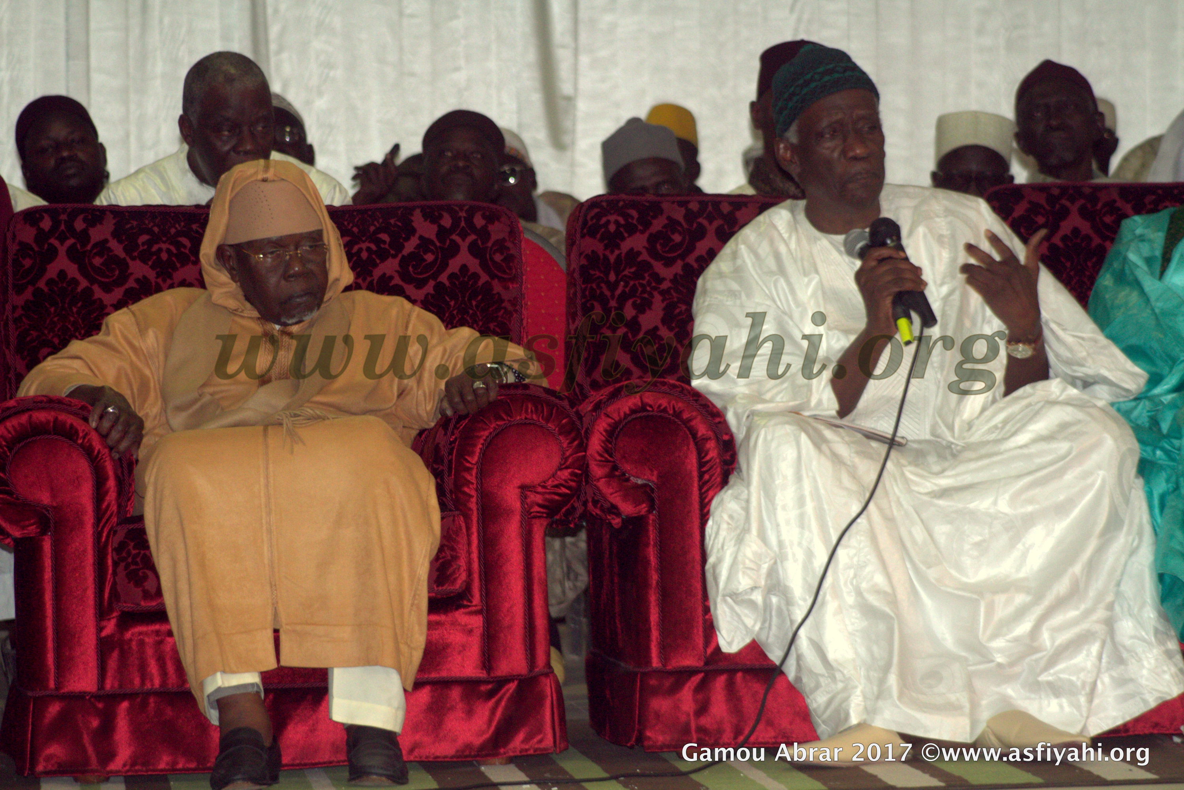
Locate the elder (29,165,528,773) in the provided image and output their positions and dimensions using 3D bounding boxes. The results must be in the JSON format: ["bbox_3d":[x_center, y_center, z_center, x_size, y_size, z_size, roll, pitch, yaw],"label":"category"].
[{"bbox_3d":[-0.533,0.060,9.950,0.890,0.950,0.740,-2,1,-5],"label":"elder"}]

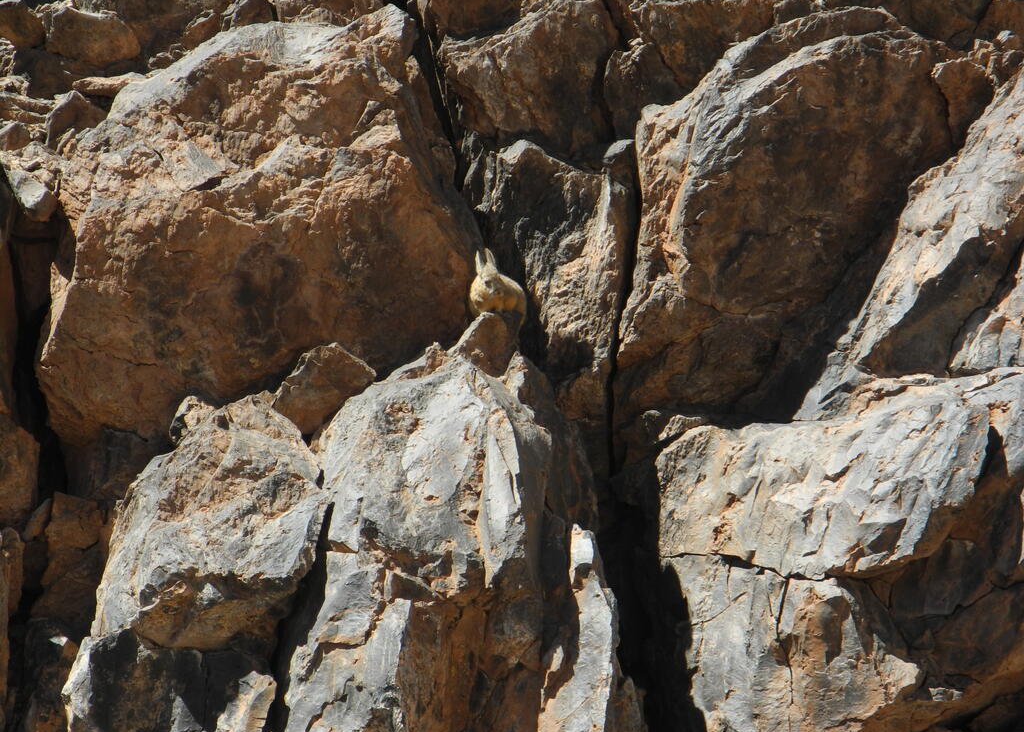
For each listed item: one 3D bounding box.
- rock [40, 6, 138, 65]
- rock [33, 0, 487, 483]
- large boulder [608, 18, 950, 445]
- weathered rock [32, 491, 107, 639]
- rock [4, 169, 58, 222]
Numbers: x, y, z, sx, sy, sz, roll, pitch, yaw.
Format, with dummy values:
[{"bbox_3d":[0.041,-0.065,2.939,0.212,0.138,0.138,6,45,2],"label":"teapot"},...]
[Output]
[{"bbox_3d":[-1.442,-1.130,20.286,0.333,0.185,0.250,0,-7,0],"label":"rock"},{"bbox_3d":[-0.852,-0.395,19.894,1.451,1.484,1.050,0,-7,0],"label":"rock"},{"bbox_3d":[0.916,-0.489,19.894,1.132,1.332,0.850,0,-7,0],"label":"large boulder"},{"bbox_3d":[-1.463,0.654,19.600,0.262,0.440,0.280,0,-7,0],"label":"weathered rock"},{"bbox_3d":[-1.616,-0.573,19.894,0.180,0.163,0.170,0,-7,0],"label":"rock"}]

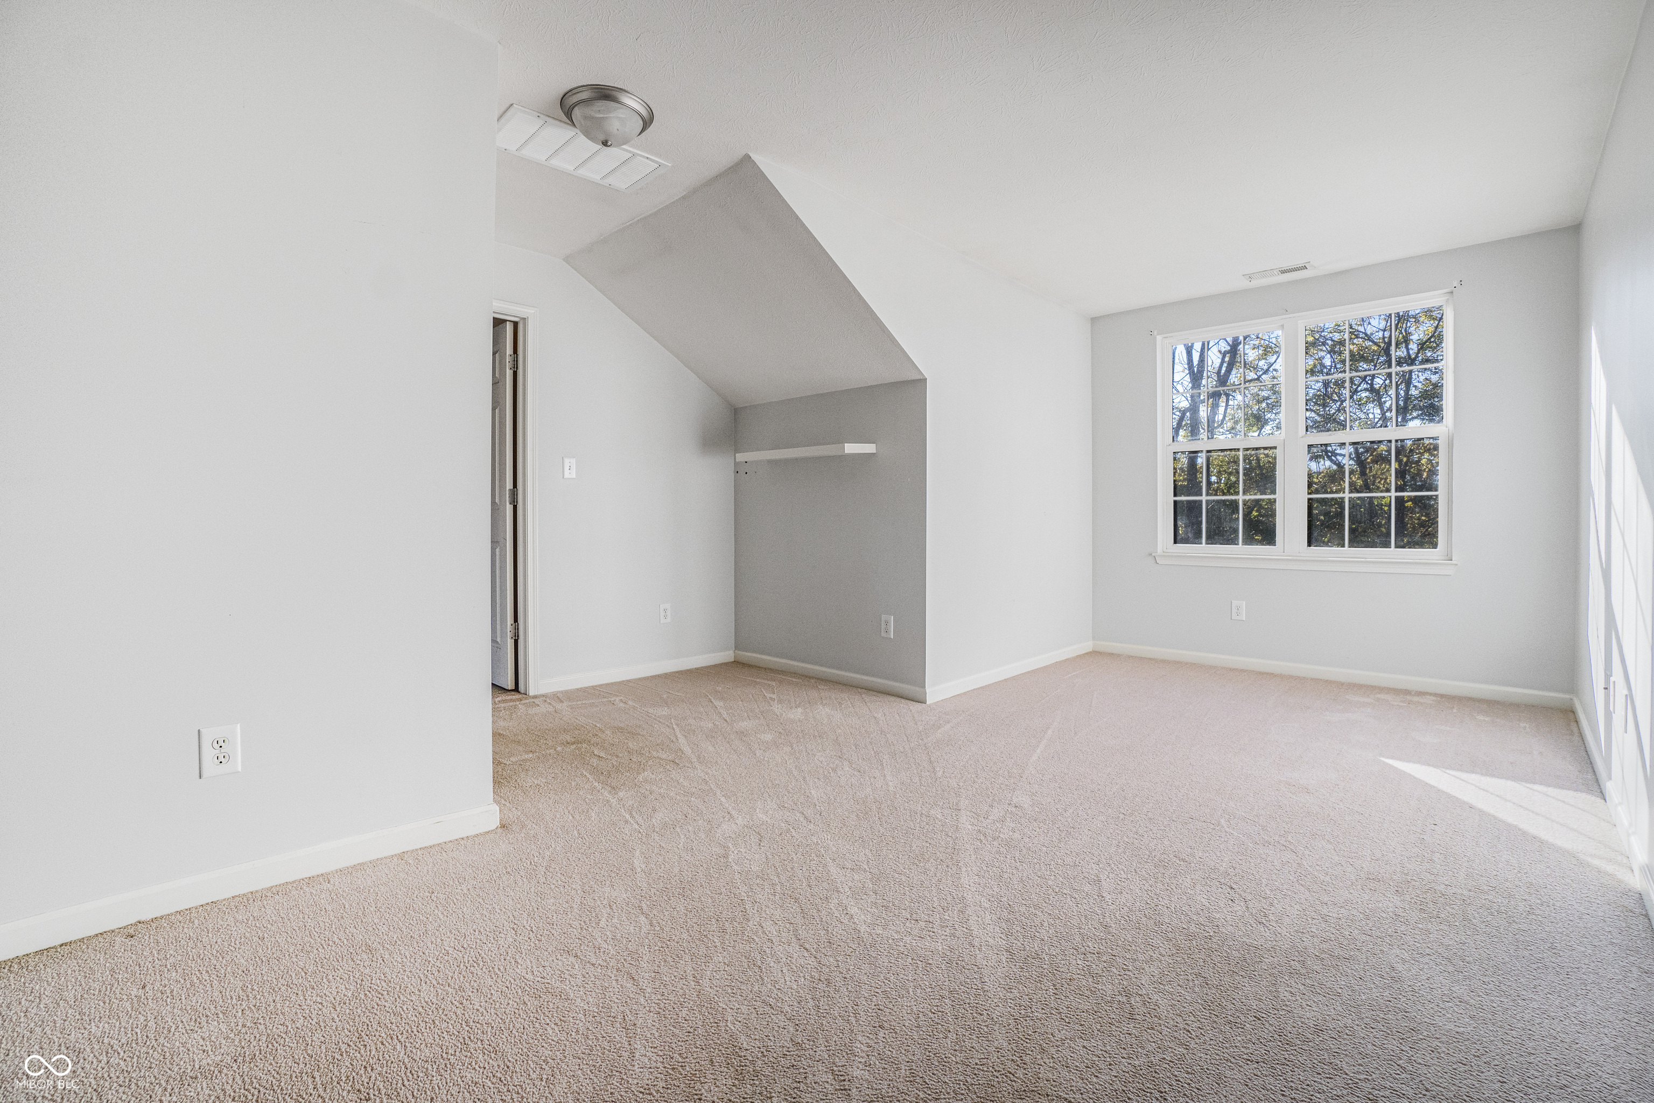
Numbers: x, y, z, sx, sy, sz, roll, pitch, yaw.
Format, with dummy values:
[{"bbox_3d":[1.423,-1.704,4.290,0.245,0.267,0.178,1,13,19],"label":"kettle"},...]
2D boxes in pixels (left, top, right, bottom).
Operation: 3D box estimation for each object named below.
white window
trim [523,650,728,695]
[{"bbox_3d":[2.857,-0.667,4.269,1.500,1.540,0.110,2,3,41],"label":"white window"},{"bbox_3d":[-1.123,0.734,4.288,1.312,0.074,0.015,-2,3,-44],"label":"trim"}]

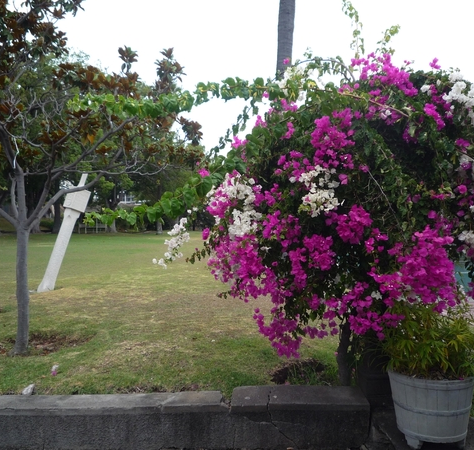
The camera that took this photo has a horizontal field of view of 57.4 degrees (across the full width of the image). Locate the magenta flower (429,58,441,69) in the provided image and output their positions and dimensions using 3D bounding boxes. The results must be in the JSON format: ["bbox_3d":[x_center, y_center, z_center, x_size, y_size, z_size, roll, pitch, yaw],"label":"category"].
[{"bbox_3d":[1.832,-1.491,4.000,0.100,0.100,0.090,0,-1,25],"label":"magenta flower"}]

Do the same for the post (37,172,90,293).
[{"bbox_3d":[-3.178,0.165,8.030,0.300,2.330,0.300,14,-5,38],"label":"post"}]

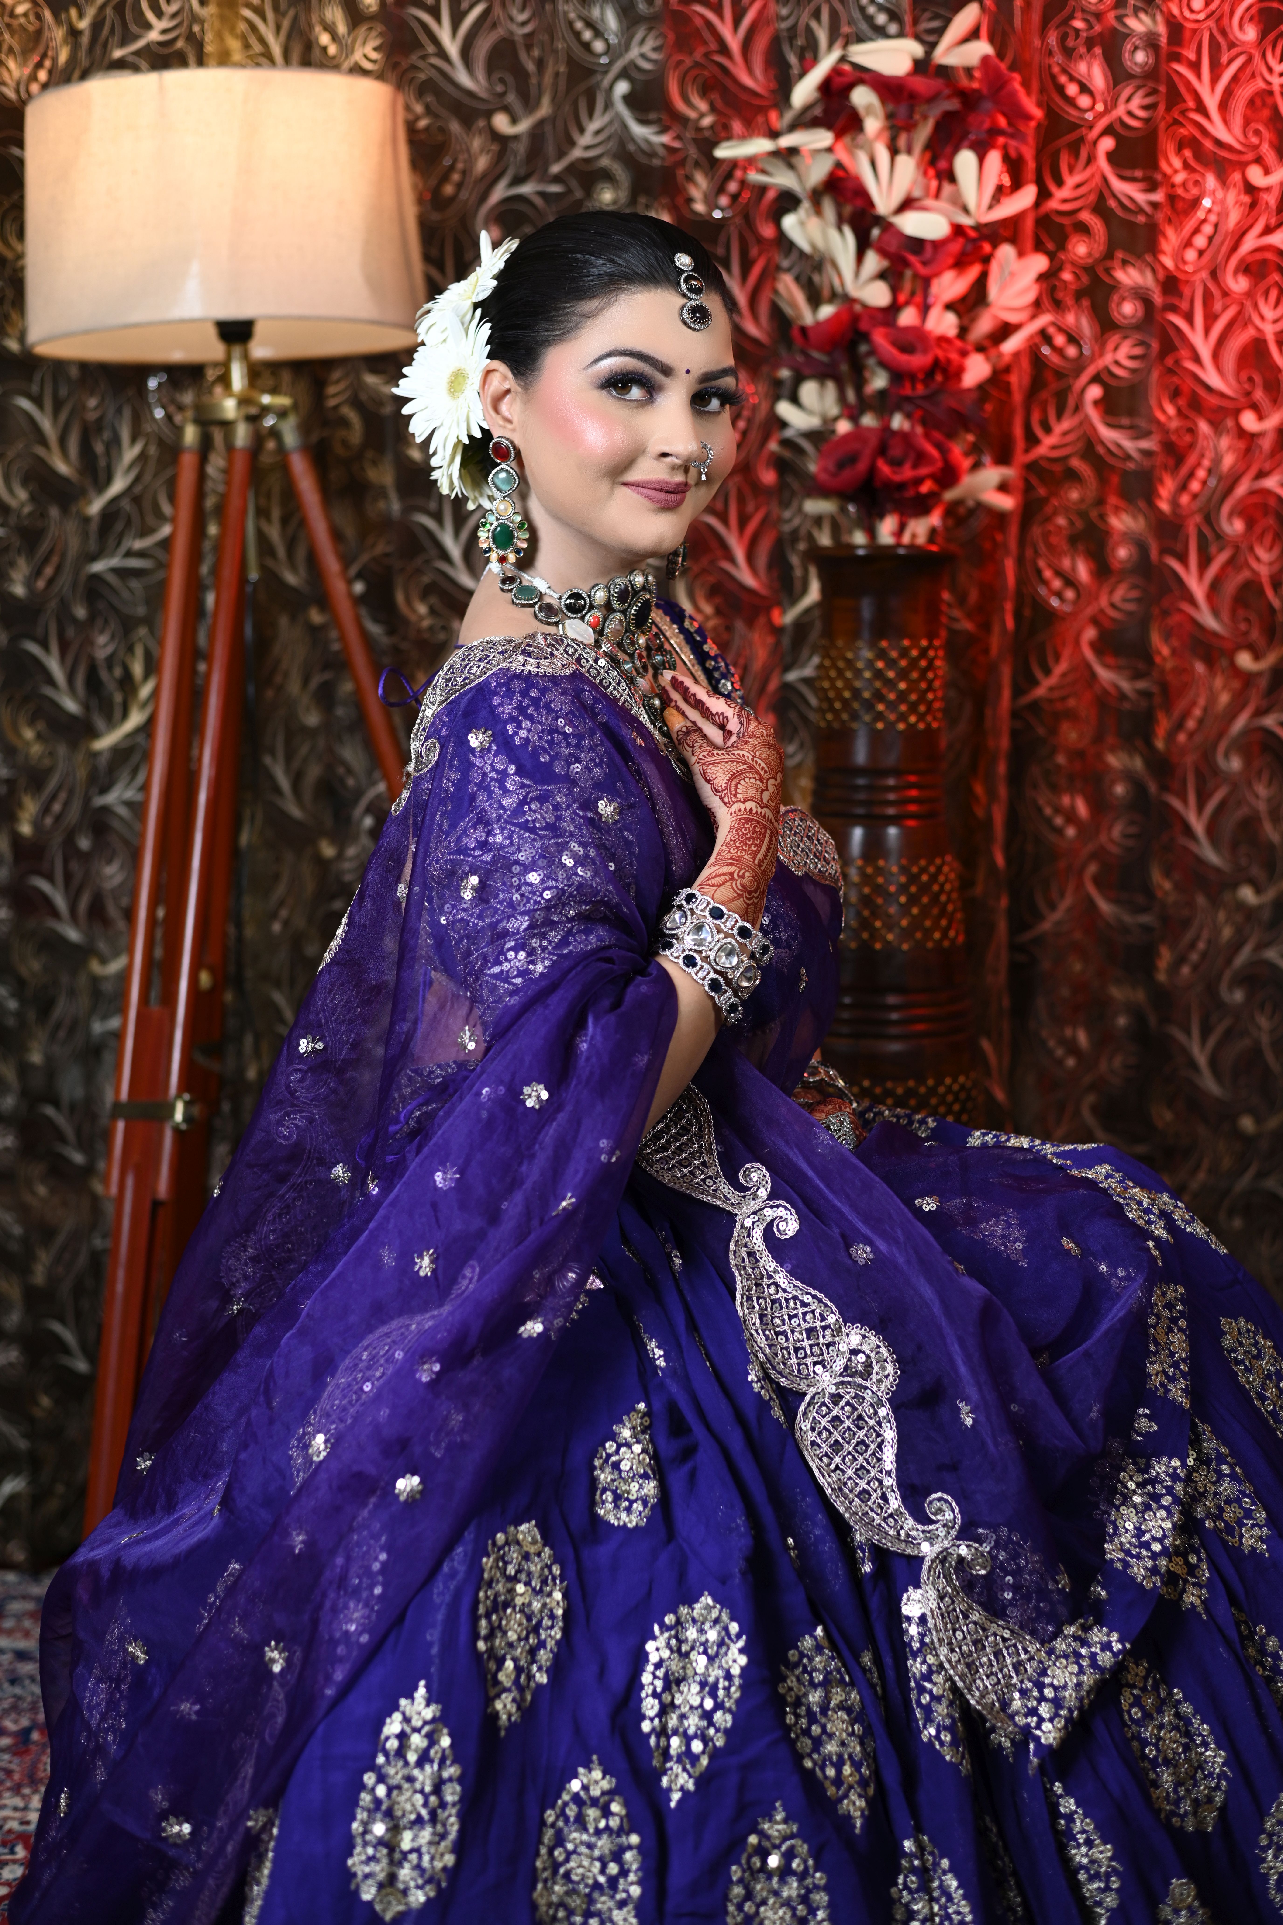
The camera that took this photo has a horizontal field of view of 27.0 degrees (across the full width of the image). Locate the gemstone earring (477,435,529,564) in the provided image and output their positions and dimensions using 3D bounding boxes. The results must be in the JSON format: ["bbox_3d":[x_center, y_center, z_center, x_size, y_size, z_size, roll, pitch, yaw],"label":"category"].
[{"bbox_3d":[-0.092,-0.308,1.780,0.034,0.087,0.014,3,8,21],"label":"gemstone earring"}]

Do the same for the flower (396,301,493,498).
[{"bbox_3d":[-0.130,-0.388,1.845,0.110,0.128,0.040,8,11,44],"label":"flower"}]

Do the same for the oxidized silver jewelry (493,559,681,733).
[{"bbox_3d":[-0.033,-0.215,1.810,0.132,0.117,0.128,5,9,30],"label":"oxidized silver jewelry"}]

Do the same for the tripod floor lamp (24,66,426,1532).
[{"bbox_3d":[-0.250,-0.050,2.355,0.580,1.420,0.600,0,8,0],"label":"tripod floor lamp"}]

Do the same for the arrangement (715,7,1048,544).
[{"bbox_3d":[0.215,-0.616,2.400,0.290,0.475,0.250,0,8,0],"label":"arrangement"}]

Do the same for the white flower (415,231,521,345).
[{"bbox_3d":[-0.120,-0.468,1.855,0.037,0.098,0.095,41,-13,-28],"label":"white flower"}]

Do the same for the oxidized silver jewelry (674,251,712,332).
[{"bbox_3d":[0.034,-0.445,1.775,0.022,0.056,0.012,-9,-17,-33],"label":"oxidized silver jewelry"}]

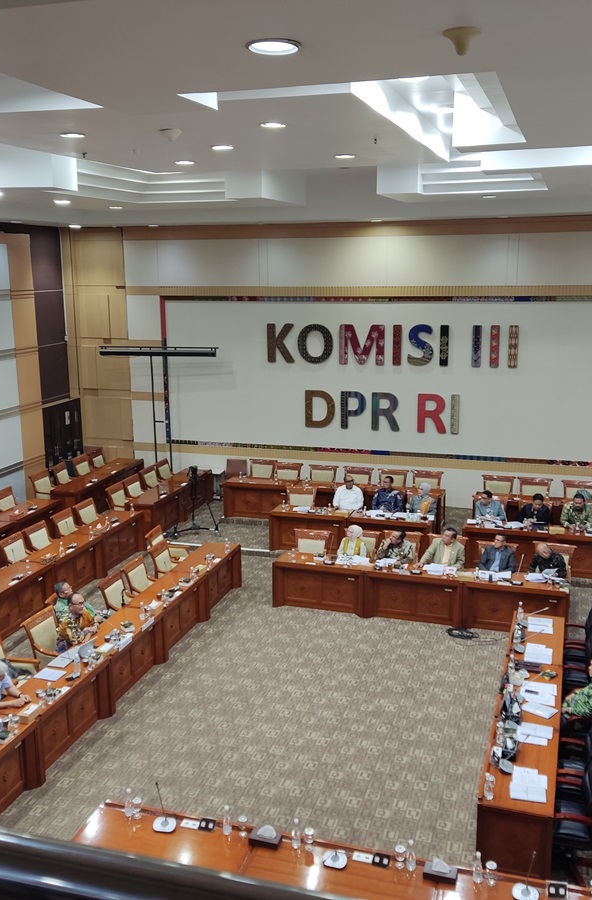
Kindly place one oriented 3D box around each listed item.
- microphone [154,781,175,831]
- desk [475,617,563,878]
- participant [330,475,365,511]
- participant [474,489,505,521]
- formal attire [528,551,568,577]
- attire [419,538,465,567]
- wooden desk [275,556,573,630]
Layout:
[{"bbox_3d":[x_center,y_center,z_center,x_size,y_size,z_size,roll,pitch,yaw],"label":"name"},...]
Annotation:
[{"bbox_3d":[-1.100,2.968,7.248,0.195,0.390,0.170,3,13,17],"label":"microphone"},{"bbox_3d":[2.640,3.072,9.808,0.670,0.770,4.520,3,13,18],"label":"desk"},{"bbox_3d":[0.949,1.168,16.318,0.580,1.300,0.850,3,13,17],"label":"participant"},{"bbox_3d":[3.484,1.374,15.610,0.560,1.220,0.750,3,13,18],"label":"participant"},{"bbox_3d":[3.832,1.845,13.256,0.550,0.580,0.580,3,13,18],"label":"formal attire"},{"bbox_3d":[2.265,1.725,13.711,0.660,0.620,0.600,3,13,18],"label":"attire"},{"bbox_3d":[1.836,2.205,13.280,4.460,0.770,0.610,4,13,19],"label":"wooden desk"}]

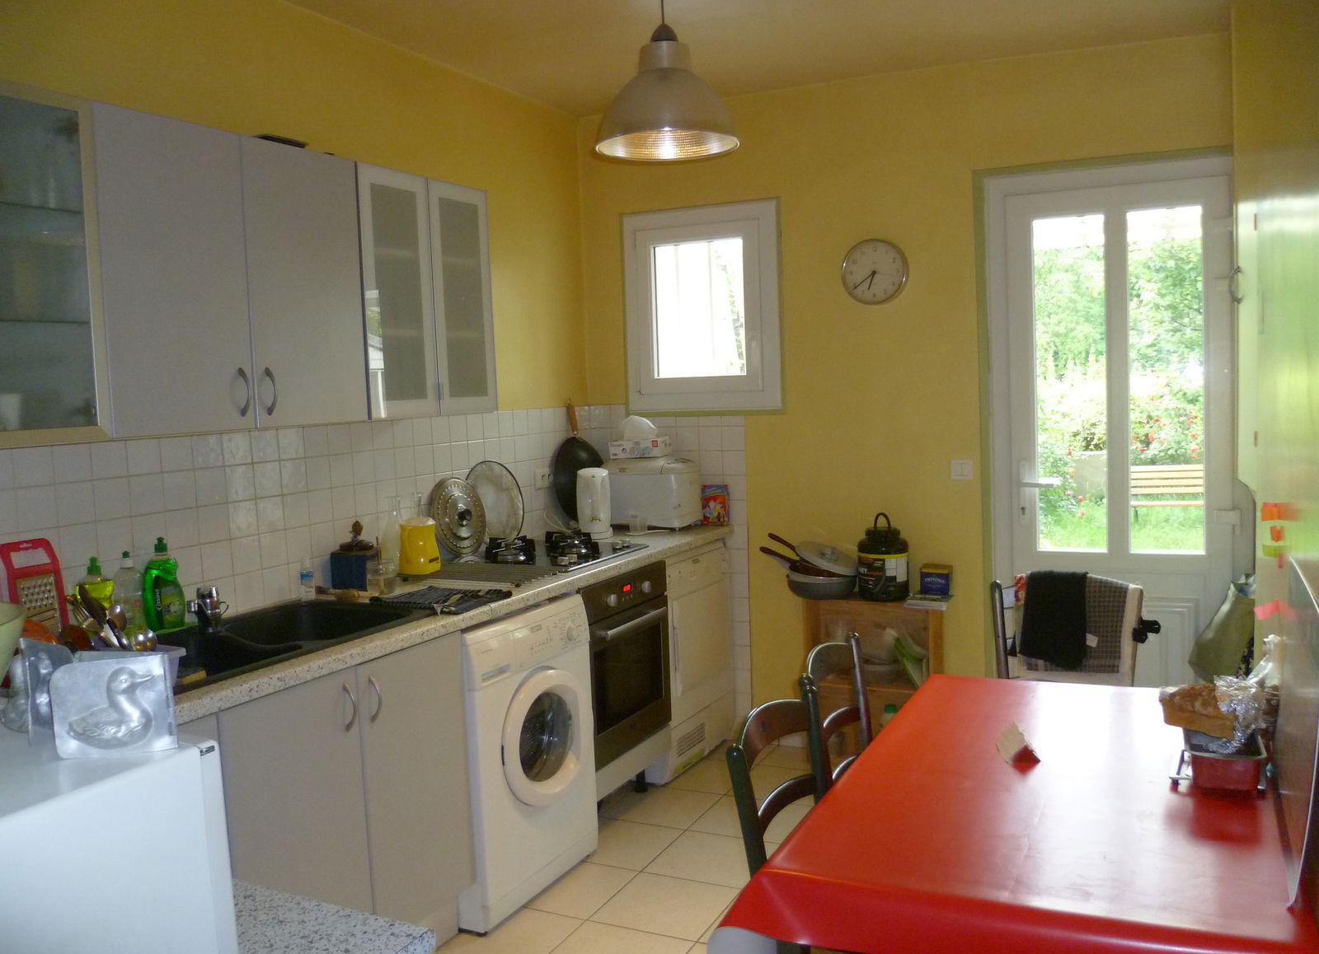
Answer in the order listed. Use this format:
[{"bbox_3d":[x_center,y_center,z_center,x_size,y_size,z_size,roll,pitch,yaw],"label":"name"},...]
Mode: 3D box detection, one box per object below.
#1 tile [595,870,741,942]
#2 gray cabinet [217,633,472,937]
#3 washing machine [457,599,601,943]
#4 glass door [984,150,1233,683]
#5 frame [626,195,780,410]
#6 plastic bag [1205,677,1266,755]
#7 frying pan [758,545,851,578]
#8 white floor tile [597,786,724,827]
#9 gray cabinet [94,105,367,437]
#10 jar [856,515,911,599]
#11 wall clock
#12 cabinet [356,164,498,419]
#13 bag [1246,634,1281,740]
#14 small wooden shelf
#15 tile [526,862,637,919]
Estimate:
[{"bbox_3d":[0.017,1.214,3.016,0.332,0.010,0.332,0,5,27],"label":"tile"},{"bbox_3d":[-0.948,0.866,2.646,0.570,0.850,0.800,0,5,26],"label":"gray cabinet"},{"bbox_3d":[-0.592,0.805,3.219,0.580,0.845,0.600,0,5,27],"label":"washing machine"},{"bbox_3d":[1.584,0.017,3.746,0.814,2.177,0.100,0,5,24],"label":"glass door"},{"bbox_3d":[0.172,-0.674,4.316,0.667,0.813,0.090,0,5,24],"label":"frame"},{"bbox_3d":[0.998,0.402,1.859,0.110,0.130,0.130,0,5,27],"label":"plastic bag"},{"bbox_3d":[0.550,0.332,4.087,0.420,0.110,0.250,10,11,37],"label":"frying pan"},{"bbox_3d":[0.015,1.160,3.753,0.332,0.010,0.332,0,5,27],"label":"white floor tile"},{"bbox_3d":[-1.111,-0.457,2.594,0.330,0.700,0.800,0,5,27],"label":"gray cabinet"},{"bbox_3d":[0.823,0.290,3.931,0.187,0.320,0.187,-2,5,0],"label":"jar"},{"bbox_3d":[0.805,-0.770,3.986,0.250,0.250,0.045,0,5,24],"label":"wall clock"},{"bbox_3d":[-0.809,-0.527,3.181,0.335,0.690,0.595,0,5,26],"label":"cabinet"},{"bbox_3d":[1.145,0.410,2.041,0.085,0.200,0.160,0,5,26],"label":"bag"},{"bbox_3d":[0.818,0.780,3.989,0.470,0.670,0.280,0,5,26],"label":"small wooden shelf"},{"bbox_3d":[-0.276,1.214,3.164,0.332,0.010,0.332,0,5,27],"label":"tile"}]

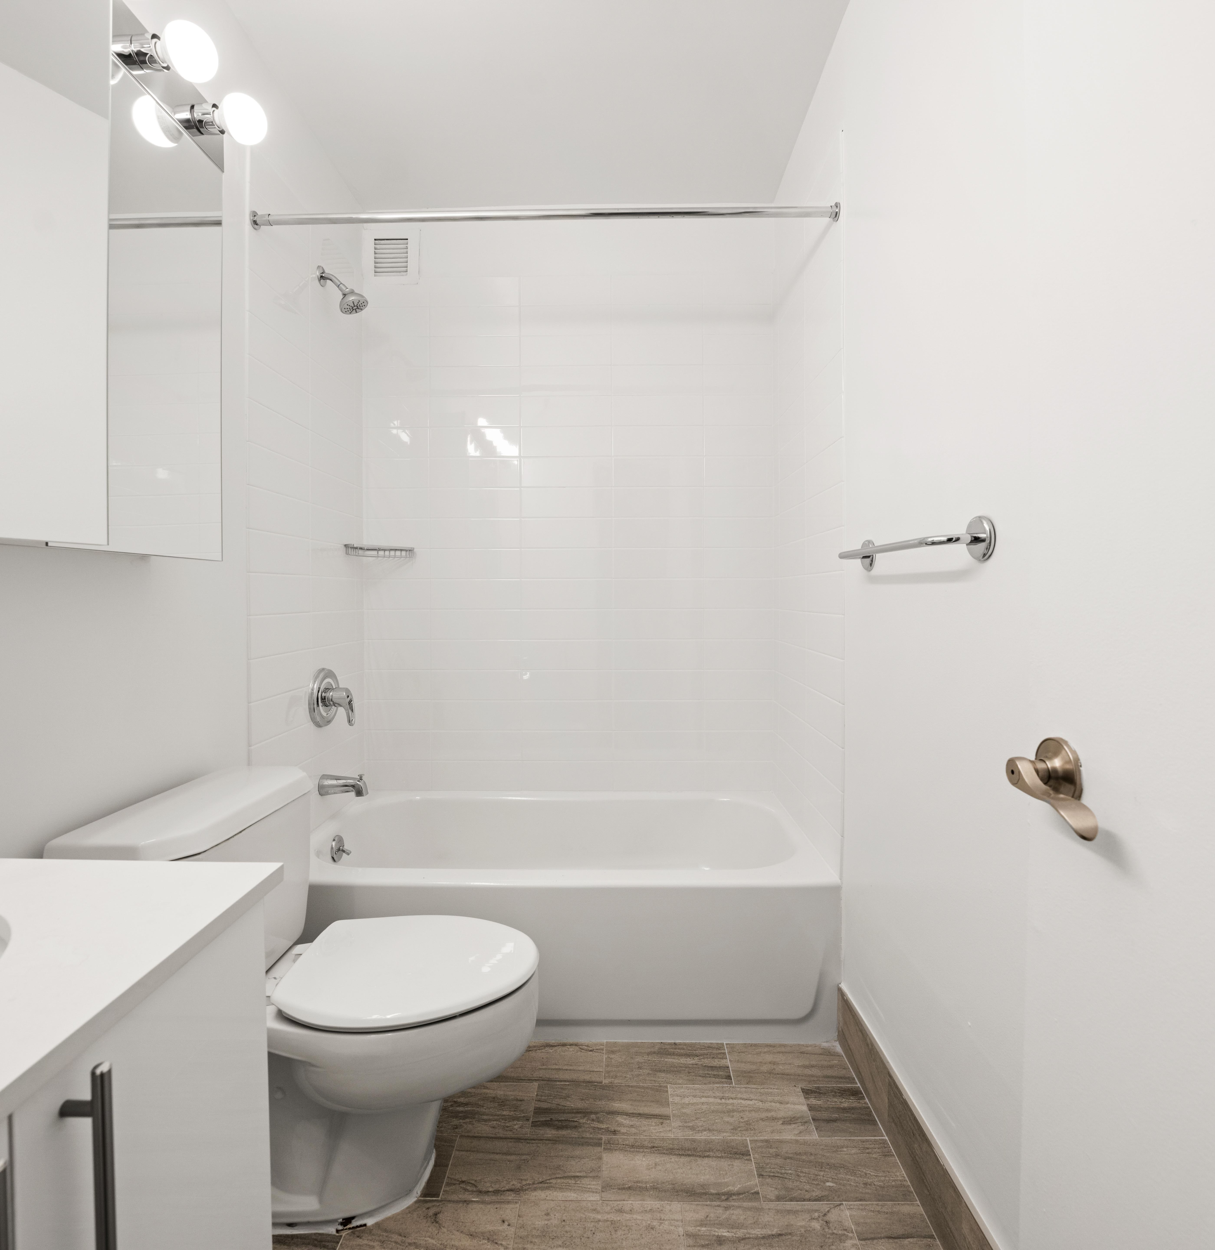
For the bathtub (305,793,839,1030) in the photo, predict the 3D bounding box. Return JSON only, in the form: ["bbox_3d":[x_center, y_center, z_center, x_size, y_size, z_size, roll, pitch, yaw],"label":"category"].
[{"bbox_3d":[-0.144,0.853,1.970,1.514,0.419,0.715,0,2,1],"label":"bathtub"}]

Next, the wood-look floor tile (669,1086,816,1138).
[{"bbox_3d":[0.296,1.086,1.392,0.305,0.009,0.144,0,2,1],"label":"wood-look floor tile"}]

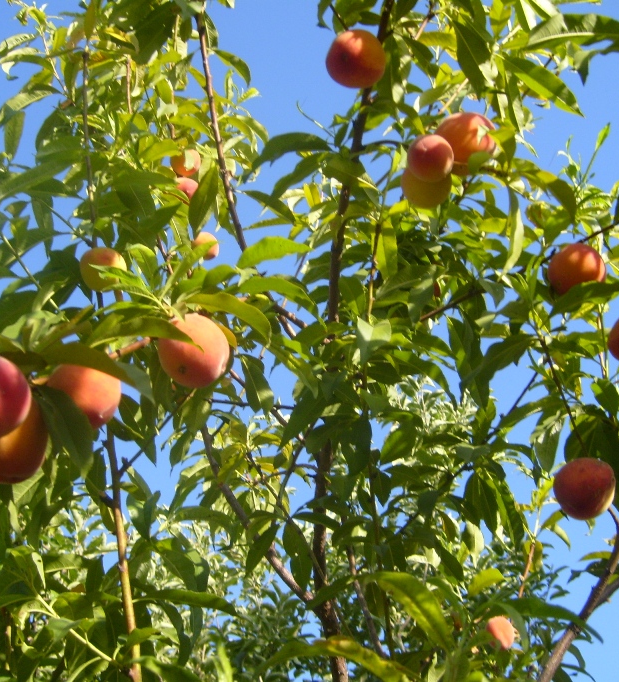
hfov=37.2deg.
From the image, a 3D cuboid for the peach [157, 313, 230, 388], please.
[{"bbox_3d":[-0.105,0.009,0.830,0.067,0.067,0.067,0,-22,0],"label":"peach"}]

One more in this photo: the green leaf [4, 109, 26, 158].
[{"bbox_3d":[-0.488,-0.342,1.520,0.030,0.100,0.012,3,-25,-18],"label":"green leaf"}]

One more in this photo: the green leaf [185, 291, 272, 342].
[{"bbox_3d":[-0.074,-0.023,0.835,0.091,0.020,0.026,25,-23,19],"label":"green leaf"}]

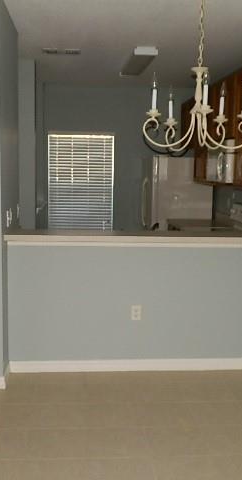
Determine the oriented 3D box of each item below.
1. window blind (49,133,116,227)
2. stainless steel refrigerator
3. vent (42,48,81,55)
[{"bbox_3d":[-0.554,-0.793,7.189,0.912,1.338,0.060,0,8,-5],"label":"window blind"},{"bbox_3d":[0.709,-0.240,6.851,0.790,1.687,0.820,0,8,-5],"label":"stainless steel refrigerator"},{"bbox_3d":[-0.566,-1.795,4.954,0.360,0.025,0.200,0,8,-5],"label":"vent"}]

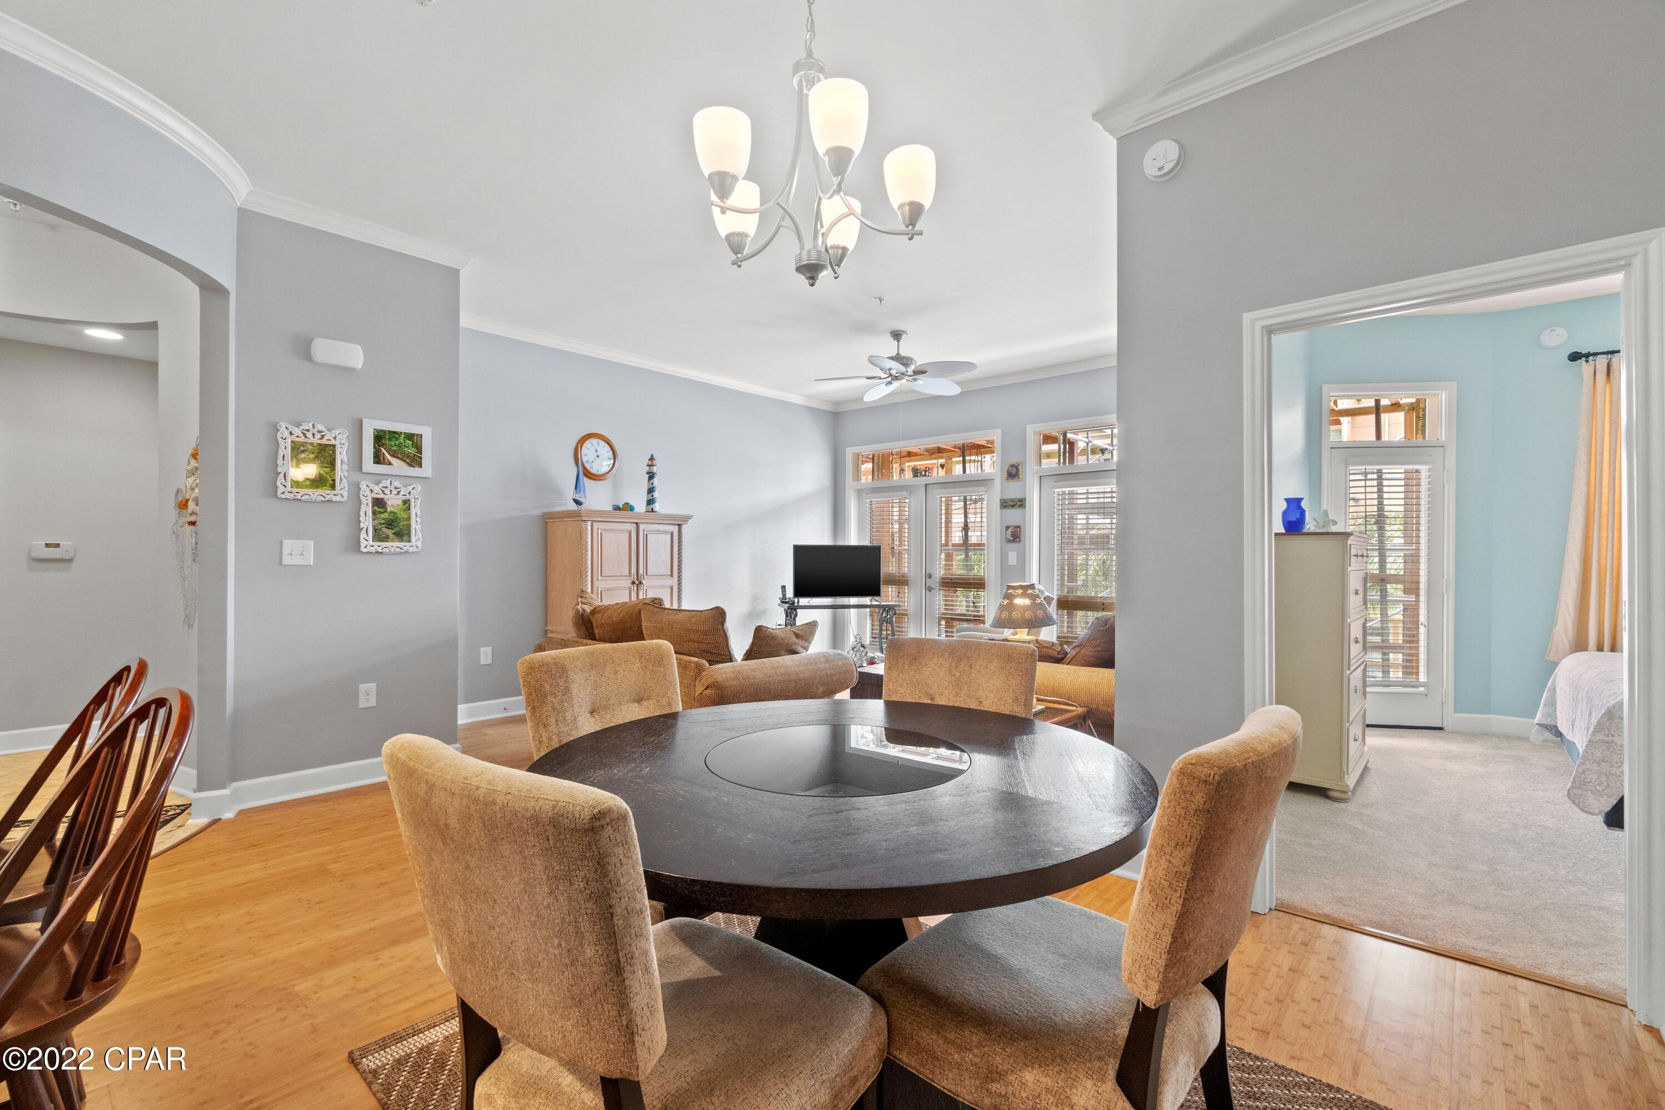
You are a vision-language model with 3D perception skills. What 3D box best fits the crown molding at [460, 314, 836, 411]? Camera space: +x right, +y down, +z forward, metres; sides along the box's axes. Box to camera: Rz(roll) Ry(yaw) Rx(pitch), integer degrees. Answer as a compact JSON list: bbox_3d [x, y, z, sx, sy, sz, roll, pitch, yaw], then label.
[{"bbox_3d":[-1.449,-1.738,6.660,0.075,0.085,4.526,0,-1,42],"label":"crown molding"}]

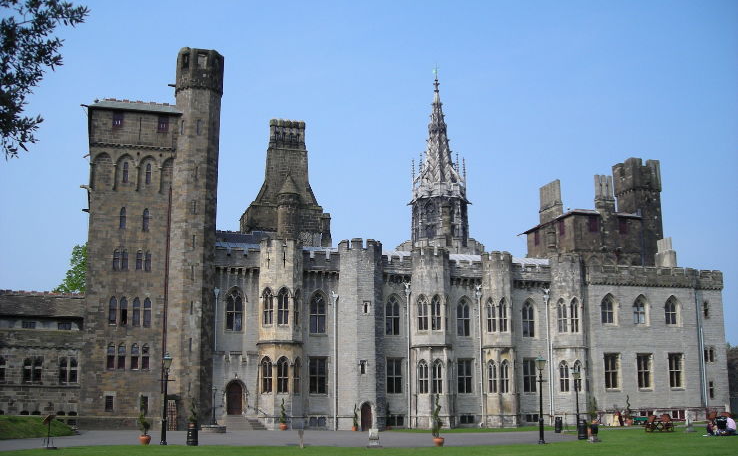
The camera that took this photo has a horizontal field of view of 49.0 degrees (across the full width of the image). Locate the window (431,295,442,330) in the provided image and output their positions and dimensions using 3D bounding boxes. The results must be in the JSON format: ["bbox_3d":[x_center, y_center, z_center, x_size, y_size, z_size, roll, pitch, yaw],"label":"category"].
[{"bbox_3d":[5.045,6.374,60.758,0.934,2.616,0.300,4,-11,-18],"label":"window"}]

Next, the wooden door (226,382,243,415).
[{"bbox_3d":[-8.828,11.192,53.222,1.046,2.183,0.200,3,-12,-17],"label":"wooden door"}]

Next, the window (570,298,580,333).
[{"bbox_3d":[16.388,6.965,64.509,0.916,2.858,0.300,4,-11,-18],"label":"window"}]

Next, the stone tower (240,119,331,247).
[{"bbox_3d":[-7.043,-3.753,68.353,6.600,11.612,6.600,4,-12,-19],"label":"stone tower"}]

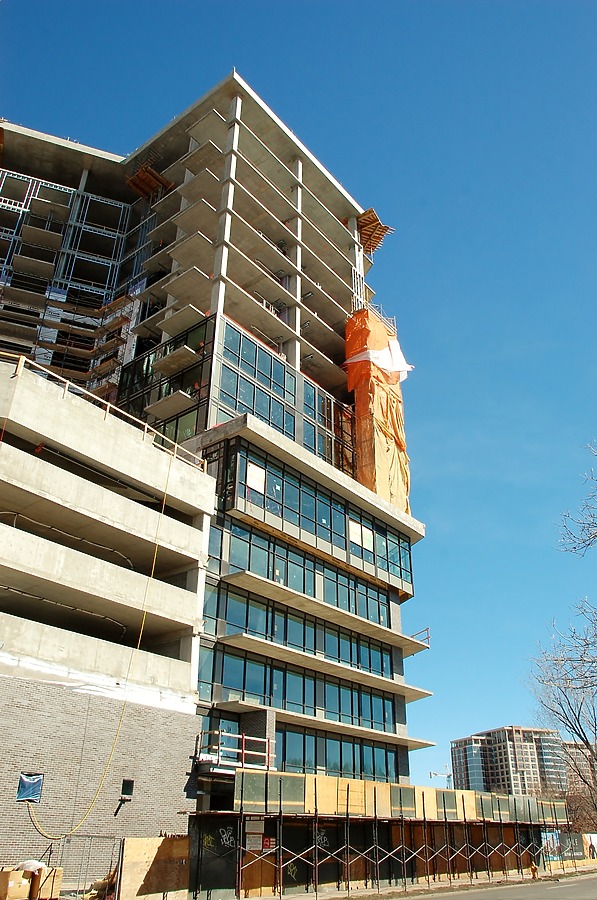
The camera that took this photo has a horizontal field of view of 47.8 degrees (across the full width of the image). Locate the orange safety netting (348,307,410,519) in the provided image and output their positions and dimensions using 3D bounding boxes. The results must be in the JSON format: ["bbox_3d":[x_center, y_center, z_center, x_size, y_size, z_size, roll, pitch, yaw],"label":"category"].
[{"bbox_3d":[6.398,-2.616,55.390,2.500,19.600,4.900,-23,-38,33],"label":"orange safety netting"}]

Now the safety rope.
[{"bbox_3d":[-7.420,6.298,27.257,0.250,16.300,4.250,-23,-38,33],"label":"safety rope"}]

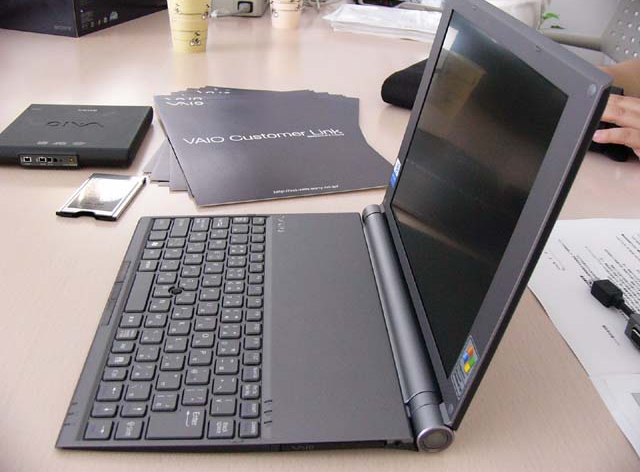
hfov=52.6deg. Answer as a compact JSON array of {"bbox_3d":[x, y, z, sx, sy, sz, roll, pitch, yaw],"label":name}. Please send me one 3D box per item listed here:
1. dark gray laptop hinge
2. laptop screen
[{"bbox_3d":[0.054,0.046,0.460,0.020,0.020,0.257,2,29,-5],"label":"dark gray laptop hinge"},{"bbox_3d":[0.084,-0.042,0.406,0.006,0.158,0.211,10,28,-10],"label":"laptop screen"}]

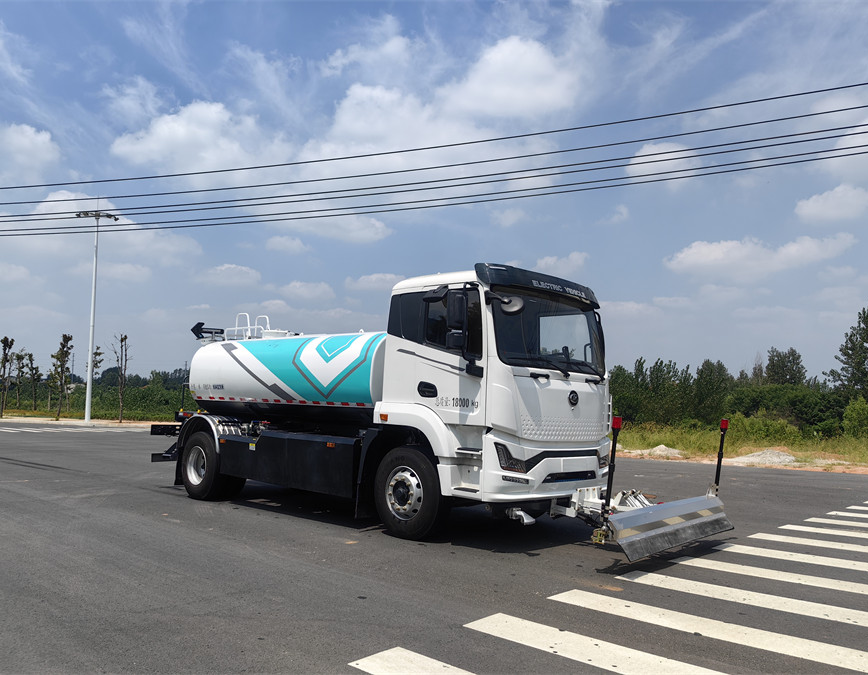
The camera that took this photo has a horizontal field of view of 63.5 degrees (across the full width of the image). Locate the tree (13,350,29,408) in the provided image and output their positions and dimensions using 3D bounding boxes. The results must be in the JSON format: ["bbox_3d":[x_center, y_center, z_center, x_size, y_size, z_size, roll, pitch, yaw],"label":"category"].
[{"bbox_3d":[-35.372,3.638,60.214,1.250,5.050,1.250,3,-6,-30],"label":"tree"}]

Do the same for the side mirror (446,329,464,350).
[{"bbox_3d":[0.214,0.033,6.995,0.200,0.175,0.110,4,-7,-37],"label":"side mirror"}]

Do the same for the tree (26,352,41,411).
[{"bbox_3d":[-37.560,4.210,66.000,1.450,5.500,1.450,0,-5,0],"label":"tree"}]

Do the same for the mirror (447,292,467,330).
[{"bbox_3d":[0.228,-0.272,7.012,0.200,0.385,0.110,4,-7,-37],"label":"mirror"}]

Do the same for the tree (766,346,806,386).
[{"bbox_3d":[37.140,4.635,73.686,4.000,7.400,4.000,-2,-5,27],"label":"tree"}]

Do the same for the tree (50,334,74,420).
[{"bbox_3d":[-23.880,2.560,45.000,1.600,5.510,1.600,0,-5,0],"label":"tree"}]

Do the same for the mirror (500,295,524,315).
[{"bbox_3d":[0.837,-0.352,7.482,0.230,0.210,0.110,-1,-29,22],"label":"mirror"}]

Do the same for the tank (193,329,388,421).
[{"bbox_3d":[-1.669,0.678,10.969,4.600,1.400,2.200,-2,-6,42],"label":"tank"}]

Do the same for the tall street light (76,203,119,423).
[{"bbox_3d":[-22.605,-1.449,46.596,2.600,14.000,1.900,3,-5,-26],"label":"tall street light"}]

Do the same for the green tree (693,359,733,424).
[{"bbox_3d":[19.110,3.760,48.000,2.800,4.650,2.800,0,-5,0],"label":"green tree"}]

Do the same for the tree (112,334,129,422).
[{"bbox_3d":[-19.604,2.581,44.236,1.000,5.500,1.000,2,-5,-24],"label":"tree"}]

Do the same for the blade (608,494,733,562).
[{"bbox_3d":[2.445,1.895,7.135,0.340,0.380,2.520,-4,-7,42],"label":"blade"}]

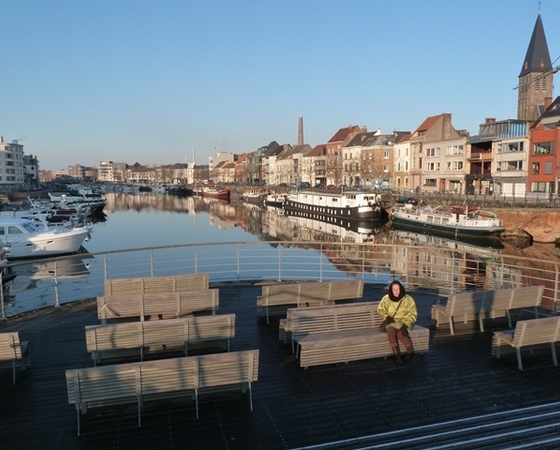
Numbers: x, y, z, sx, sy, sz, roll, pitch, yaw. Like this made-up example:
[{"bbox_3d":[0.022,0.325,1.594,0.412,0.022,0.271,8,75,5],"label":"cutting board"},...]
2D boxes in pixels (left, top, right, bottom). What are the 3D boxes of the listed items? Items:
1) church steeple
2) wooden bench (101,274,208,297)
[{"bbox_3d":[75.400,-36.363,128.851,6.800,51.379,6.800,0,6,2],"label":"church steeple"},{"bbox_3d":[-2.887,1.560,10.347,2.300,0.810,0.690,-2,6,-15],"label":"wooden bench"}]

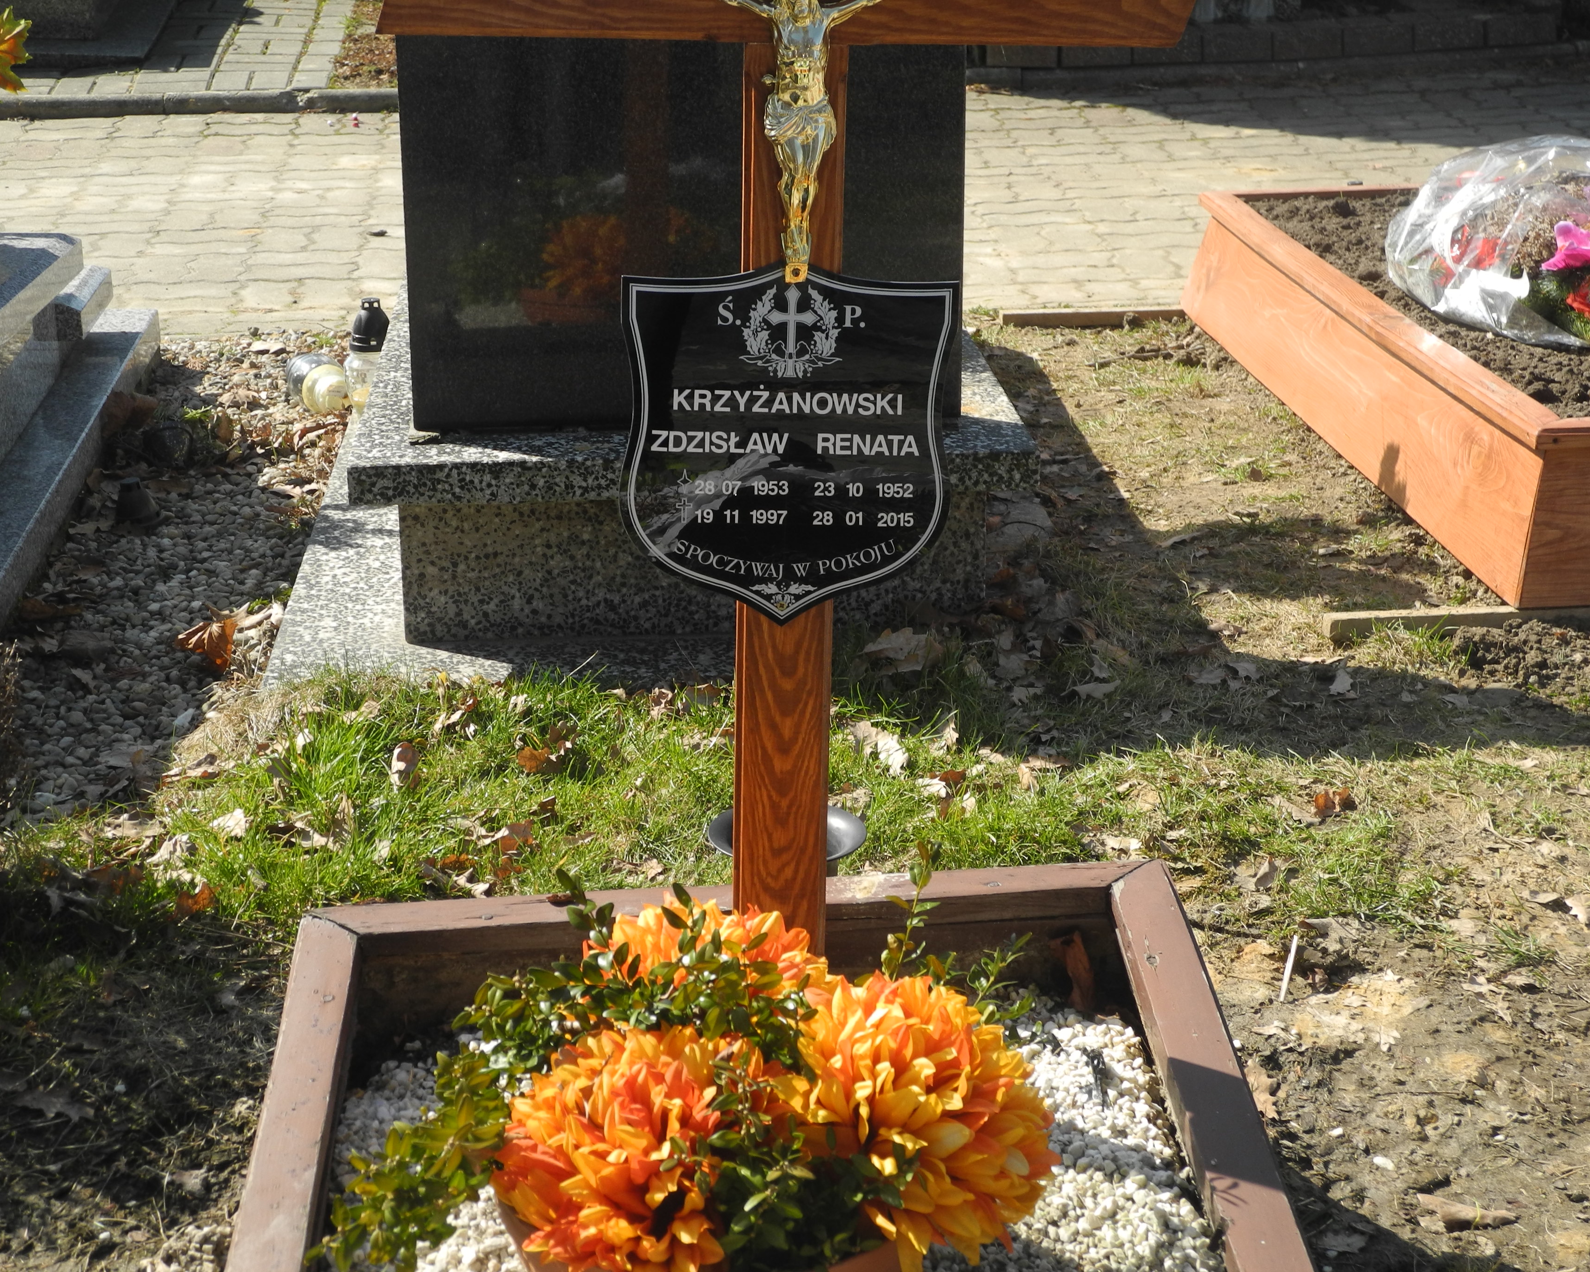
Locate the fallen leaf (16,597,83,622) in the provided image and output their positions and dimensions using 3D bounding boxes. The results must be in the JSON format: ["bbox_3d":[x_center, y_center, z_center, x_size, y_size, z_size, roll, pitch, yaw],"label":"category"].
[{"bbox_3d":[-1.036,-0.038,4.150,0.092,0.022,0.045,2,21,7],"label":"fallen leaf"}]

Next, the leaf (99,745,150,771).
[{"bbox_3d":[-0.822,0.147,3.657,0.062,0.016,0.048,0,21,0],"label":"leaf"}]

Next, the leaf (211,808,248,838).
[{"bbox_3d":[-0.558,0.184,2.950,0.036,0.018,0.042,-2,17,-4],"label":"leaf"}]

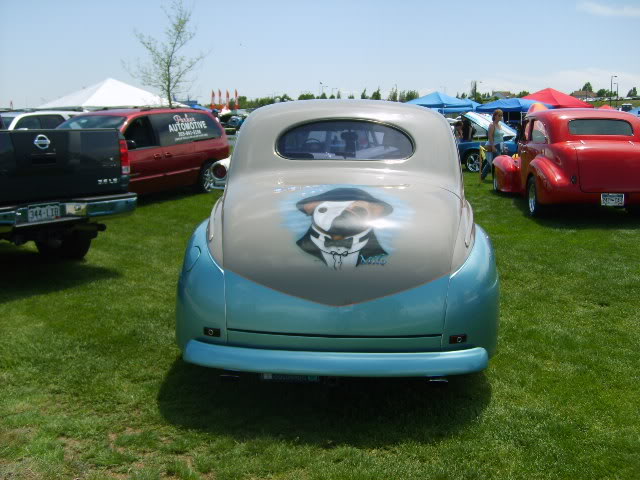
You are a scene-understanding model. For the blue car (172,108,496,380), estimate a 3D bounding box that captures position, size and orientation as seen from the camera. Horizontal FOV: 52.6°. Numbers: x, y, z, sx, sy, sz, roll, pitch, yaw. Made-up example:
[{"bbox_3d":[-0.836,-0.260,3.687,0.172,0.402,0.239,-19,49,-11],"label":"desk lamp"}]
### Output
[{"bbox_3d":[0.272,-0.353,5.632,1.870,1.630,4.940,1,11,4],"label":"blue car"}]

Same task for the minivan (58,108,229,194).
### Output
[{"bbox_3d":[-3.635,-1.677,11.957,1.940,1.740,5.000,4,12,20],"label":"minivan"}]

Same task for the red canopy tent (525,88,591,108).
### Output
[{"bbox_3d":[12.605,-6.780,35.866,3.500,3.150,3.500,-3,12,-18],"label":"red canopy tent"}]

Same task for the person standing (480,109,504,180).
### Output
[{"bbox_3d":[4.041,-2.179,14.962,0.500,1.620,0.500,5,12,22],"label":"person standing"}]

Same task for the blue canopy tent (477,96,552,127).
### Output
[{"bbox_3d":[9.735,-5.726,32.507,3.050,2.750,3.050,-6,13,-28],"label":"blue canopy tent"}]

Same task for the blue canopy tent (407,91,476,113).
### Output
[{"bbox_3d":[6.928,-7.368,38.808,3.050,3.000,3.050,-5,12,-26],"label":"blue canopy tent"}]

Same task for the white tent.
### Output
[{"bbox_3d":[-11.644,-7.057,36.321,6.100,3.900,6.100,-9,14,-39],"label":"white tent"}]

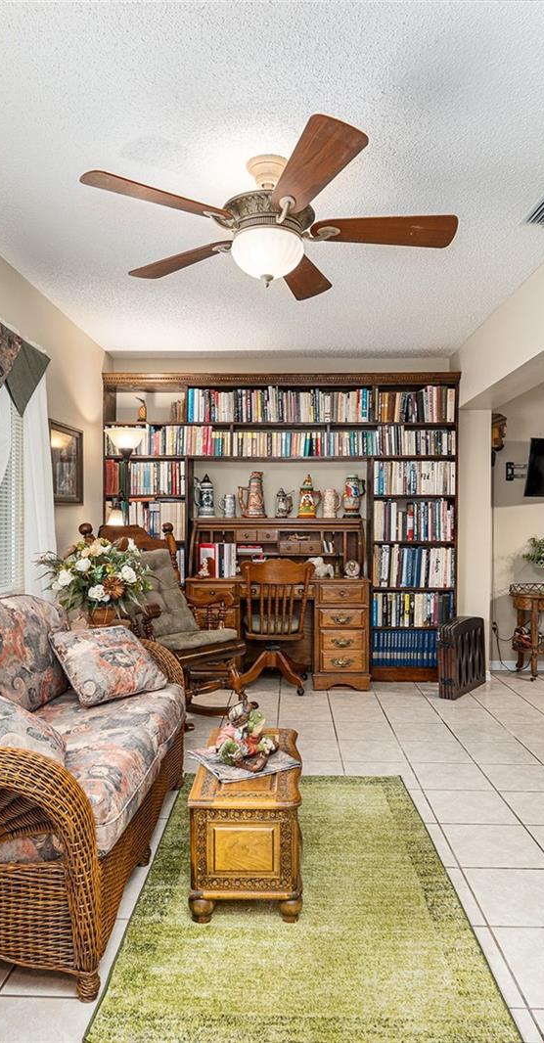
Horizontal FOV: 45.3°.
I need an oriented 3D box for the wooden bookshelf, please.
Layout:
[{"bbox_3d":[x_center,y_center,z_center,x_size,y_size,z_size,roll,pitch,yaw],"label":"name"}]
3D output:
[{"bbox_3d":[0.061,0.044,4.970,2.620,2.260,0.320,0,0,2],"label":"wooden bookshelf"}]

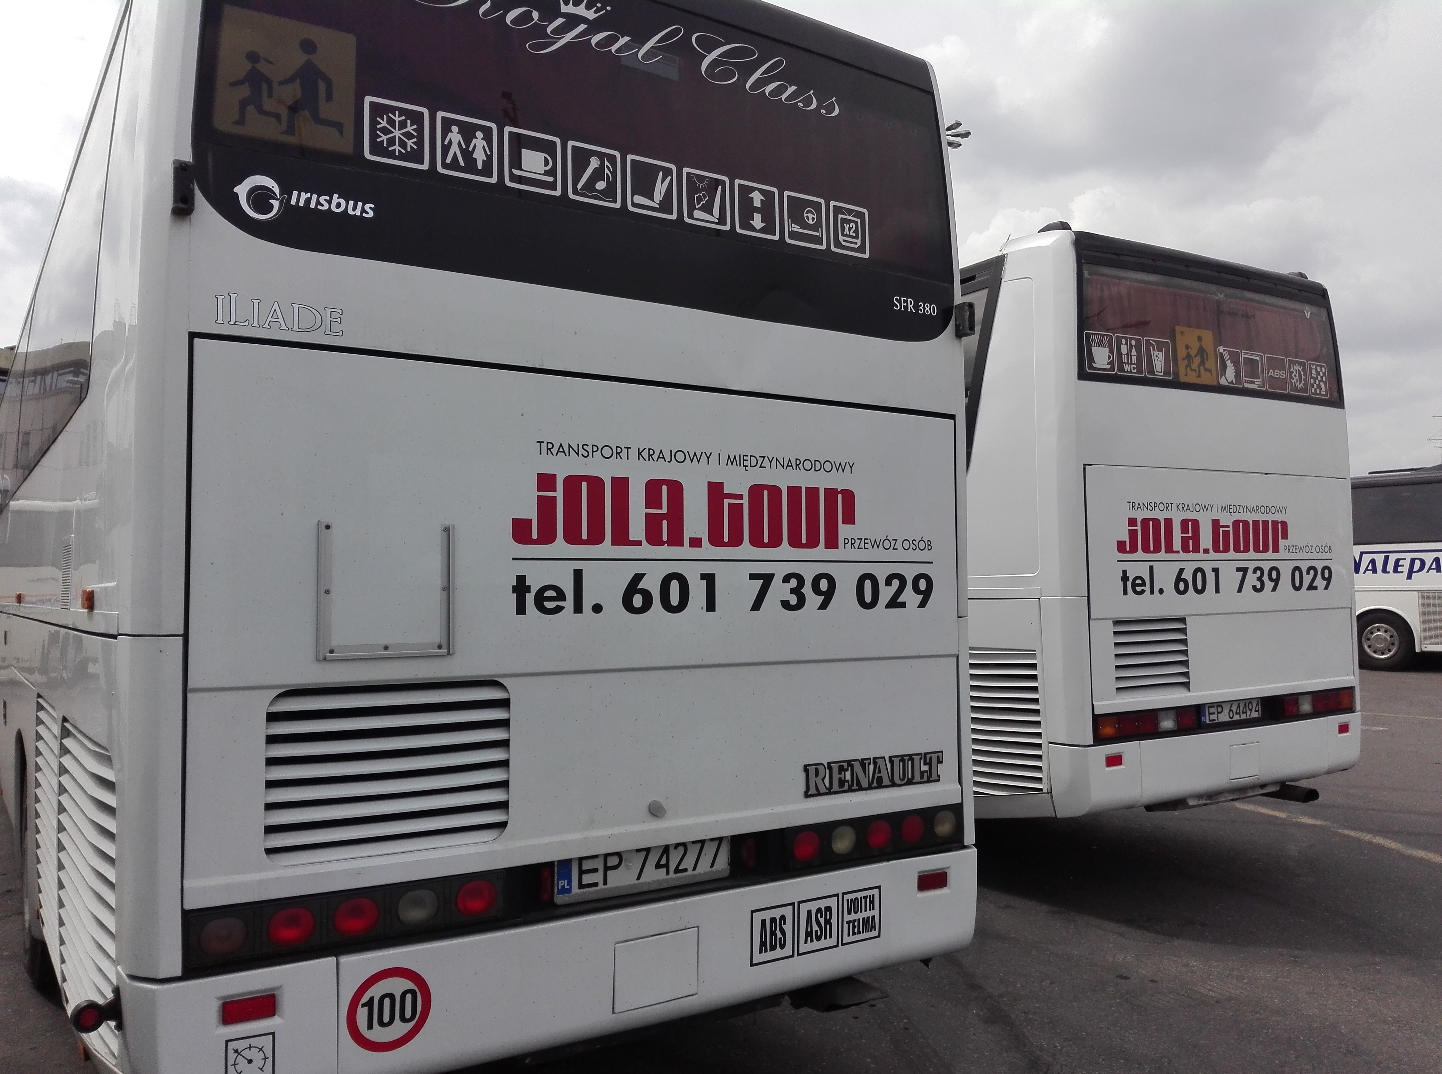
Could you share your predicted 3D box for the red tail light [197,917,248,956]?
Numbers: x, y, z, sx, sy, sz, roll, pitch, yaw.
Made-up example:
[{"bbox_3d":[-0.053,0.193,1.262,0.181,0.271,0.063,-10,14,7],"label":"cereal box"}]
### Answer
[{"bbox_3d":[-1.061,0.853,2.401,0.098,0.083,0.030,1,-3,-30],"label":"red tail light"}]

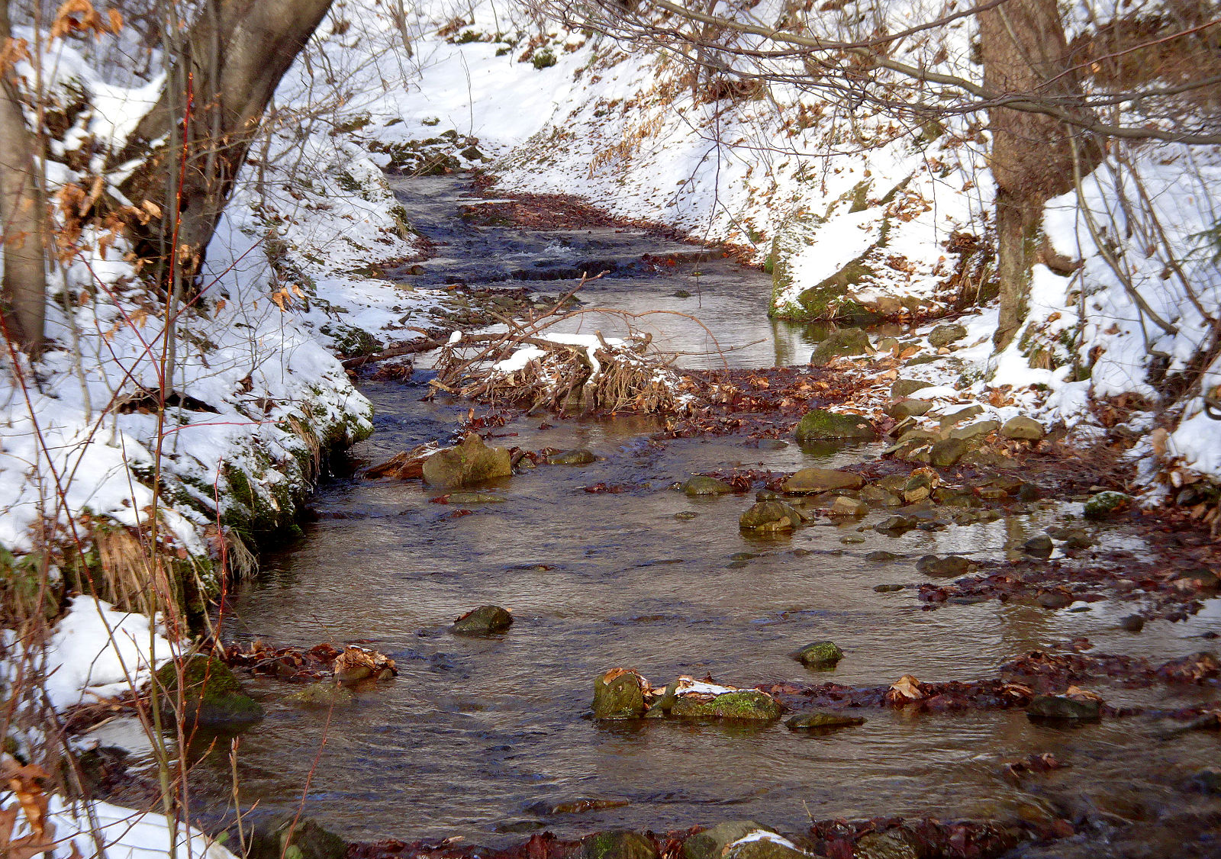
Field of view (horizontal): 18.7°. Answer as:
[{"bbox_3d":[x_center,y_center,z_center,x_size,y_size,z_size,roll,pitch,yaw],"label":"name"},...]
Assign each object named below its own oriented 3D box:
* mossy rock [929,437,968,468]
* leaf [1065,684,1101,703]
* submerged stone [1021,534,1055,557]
[{"bbox_3d":[1.593,0.110,17.450,0.180,0.135,0.160,0,5,0],"label":"mossy rock"},{"bbox_3d":[1.334,0.746,10.450,0.102,0.045,0.075,0,5,0],"label":"leaf"},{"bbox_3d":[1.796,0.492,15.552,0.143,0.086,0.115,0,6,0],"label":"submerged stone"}]

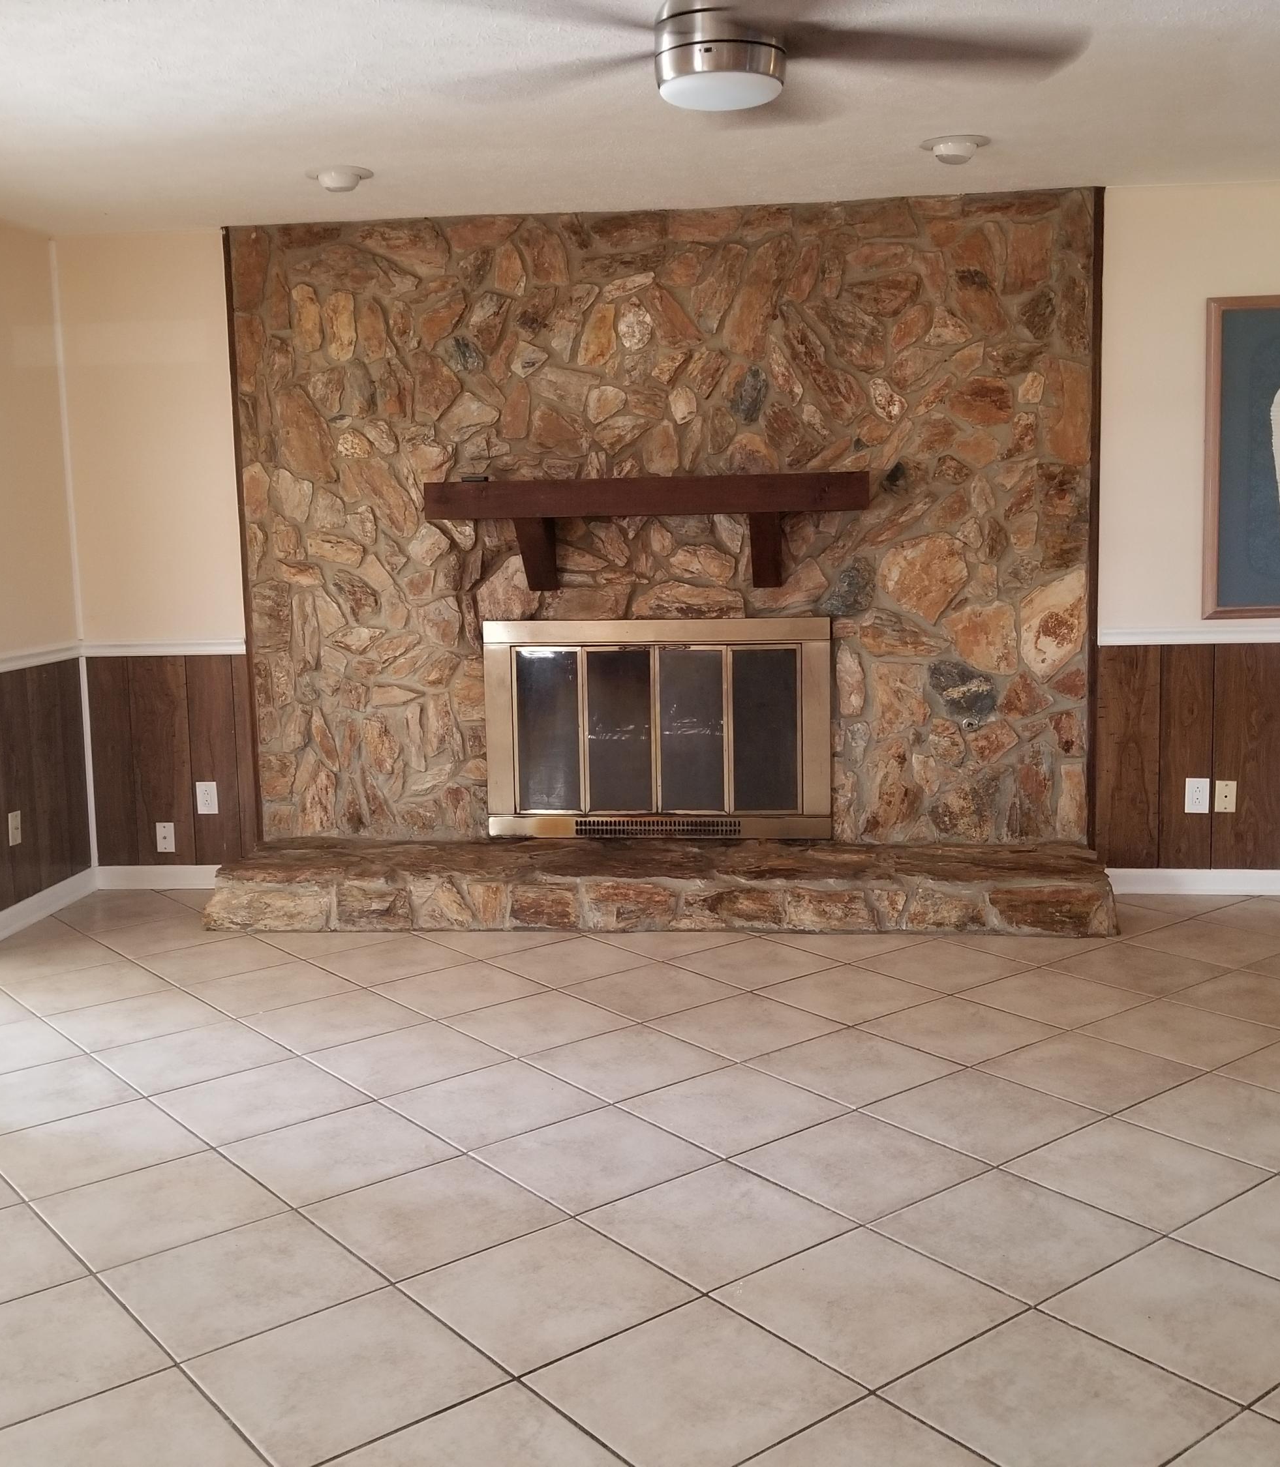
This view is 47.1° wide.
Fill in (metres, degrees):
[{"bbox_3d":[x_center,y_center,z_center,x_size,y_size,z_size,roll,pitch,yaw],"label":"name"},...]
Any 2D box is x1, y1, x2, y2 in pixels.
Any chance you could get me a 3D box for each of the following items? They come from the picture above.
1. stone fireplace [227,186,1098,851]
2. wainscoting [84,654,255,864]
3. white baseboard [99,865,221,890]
[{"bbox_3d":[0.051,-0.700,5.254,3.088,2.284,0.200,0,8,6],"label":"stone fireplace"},{"bbox_3d":[-1.800,0.116,5.632,0.671,0.815,0.020,0,8,6],"label":"wainscoting"},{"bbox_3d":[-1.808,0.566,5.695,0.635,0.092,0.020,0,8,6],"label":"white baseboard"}]

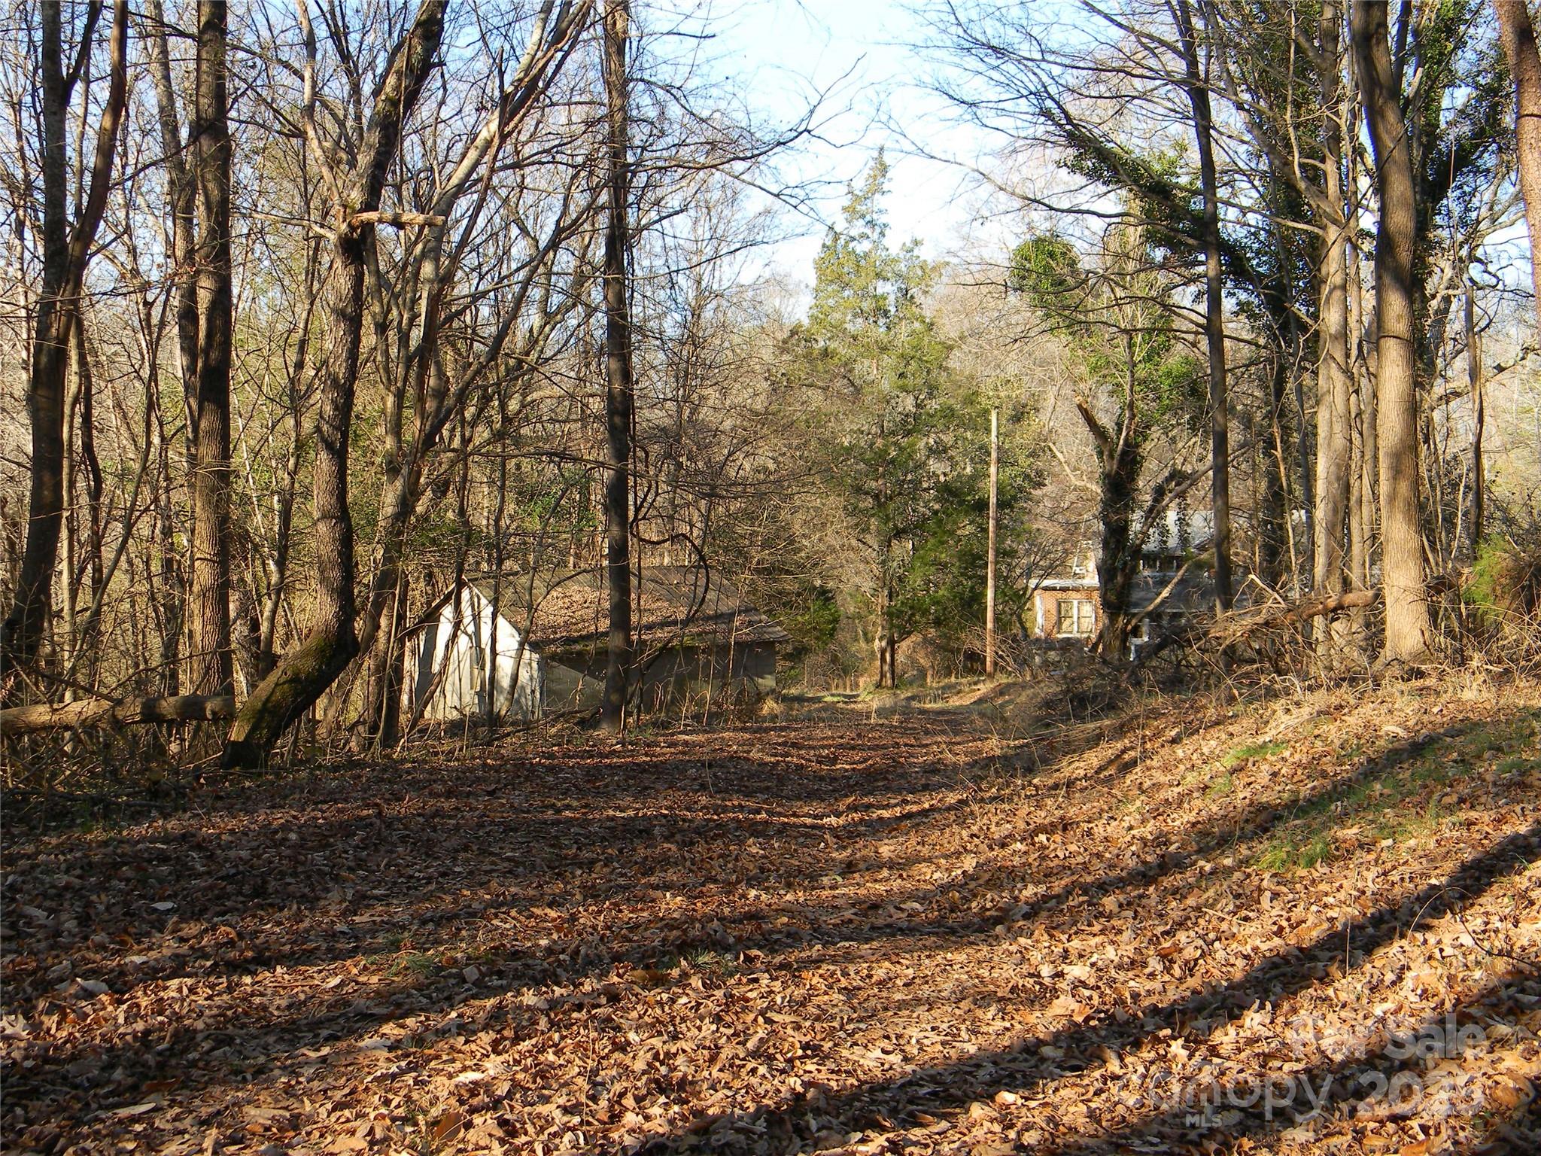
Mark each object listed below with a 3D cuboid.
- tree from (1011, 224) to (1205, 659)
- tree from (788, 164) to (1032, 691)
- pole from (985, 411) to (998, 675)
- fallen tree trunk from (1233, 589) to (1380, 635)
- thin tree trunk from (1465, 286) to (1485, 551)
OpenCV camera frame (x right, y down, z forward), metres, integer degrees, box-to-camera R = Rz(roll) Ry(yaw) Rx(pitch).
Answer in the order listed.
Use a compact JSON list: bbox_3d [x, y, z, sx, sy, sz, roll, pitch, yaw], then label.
[{"bbox_3d":[8.326,-3.354,45.000,4.808,10.715,4.600,0,-1,0],"label":"tree"},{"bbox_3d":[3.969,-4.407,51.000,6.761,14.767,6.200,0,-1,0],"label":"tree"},{"bbox_3d":[6.173,-1.009,51.000,0.270,7.501,0.260,0,-1,0],"label":"pole"},{"bbox_3d":[7.934,0.508,27.000,2.250,0.270,0.280,-13,0,0],"label":"fallen tree trunk"},{"bbox_3d":[11.962,-2.658,31.000,0.290,4.601,0.270,0,-1,0],"label":"thin tree trunk"}]

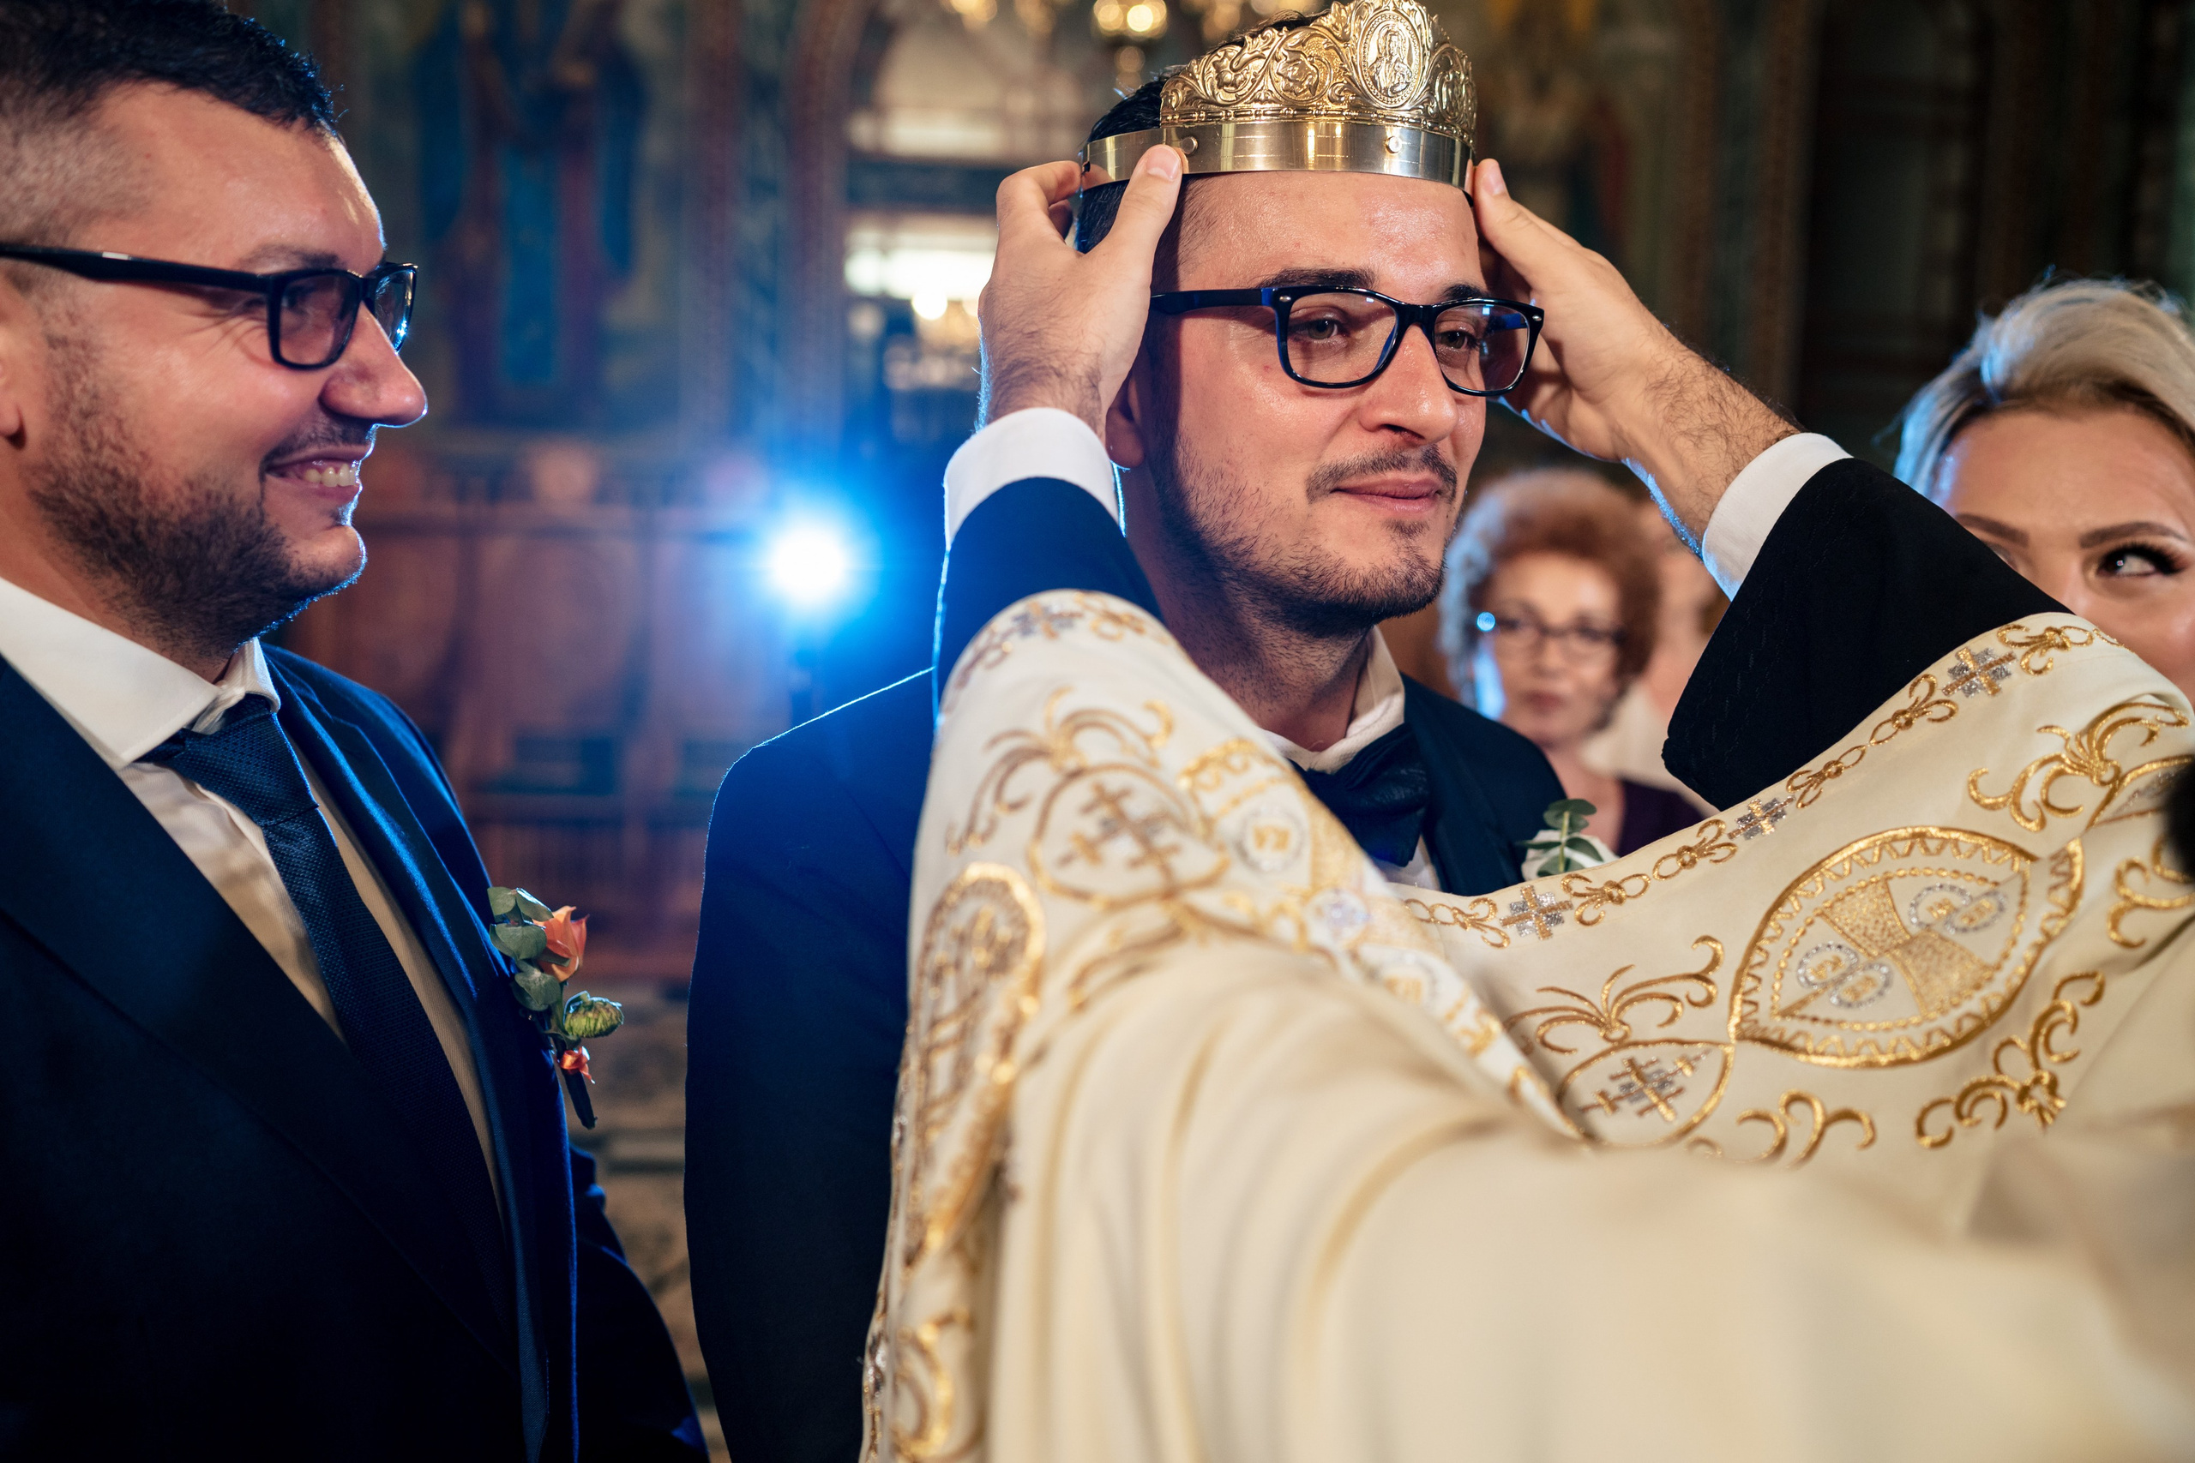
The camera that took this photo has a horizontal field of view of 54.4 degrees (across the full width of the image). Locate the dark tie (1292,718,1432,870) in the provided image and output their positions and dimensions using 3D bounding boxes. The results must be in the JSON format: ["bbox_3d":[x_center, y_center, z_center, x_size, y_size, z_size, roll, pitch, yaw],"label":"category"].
[{"bbox_3d":[0.099,0.029,0.937,0.116,0.062,0.036,-2,7,-33],"label":"dark tie"}]

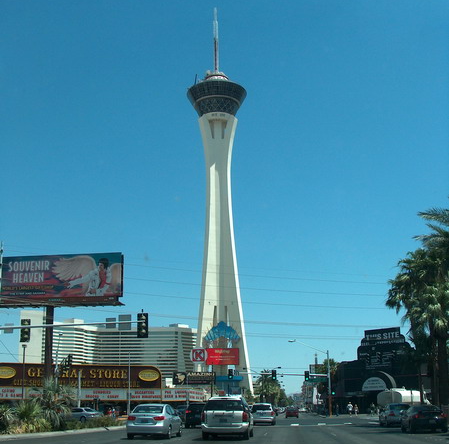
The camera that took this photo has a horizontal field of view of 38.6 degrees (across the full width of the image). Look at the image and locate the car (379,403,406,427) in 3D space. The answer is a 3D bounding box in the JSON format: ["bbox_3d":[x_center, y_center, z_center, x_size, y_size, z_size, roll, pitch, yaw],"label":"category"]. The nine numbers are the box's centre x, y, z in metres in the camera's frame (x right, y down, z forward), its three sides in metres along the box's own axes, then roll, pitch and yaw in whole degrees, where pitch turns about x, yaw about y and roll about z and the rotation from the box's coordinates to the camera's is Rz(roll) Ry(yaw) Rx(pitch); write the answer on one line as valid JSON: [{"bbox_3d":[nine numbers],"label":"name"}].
[{"bbox_3d":[12.238,13.869,45.949,1.770,1.460,4.550,-2,-16,5],"label":"car"}]

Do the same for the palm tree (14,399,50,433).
[{"bbox_3d":[-9.610,9.779,32.074,1.800,1.630,1.800,-1,-16,0],"label":"palm tree"}]

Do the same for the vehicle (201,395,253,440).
[{"bbox_3d":[0.265,8.728,28.564,2.000,1.770,5.000,-2,-16,5],"label":"vehicle"}]

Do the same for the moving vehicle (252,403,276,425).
[{"bbox_3d":[3.191,15.719,52.403,1.970,1.740,4.900,-2,-16,5],"label":"moving vehicle"}]

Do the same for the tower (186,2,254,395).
[{"bbox_3d":[-5.037,-25.101,529.701,52.000,350.000,52.000,-1,-16,0],"label":"tower"}]

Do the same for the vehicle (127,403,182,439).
[{"bbox_3d":[-3.060,9.151,29.398,1.780,1.470,4.500,-2,-16,5],"label":"vehicle"}]

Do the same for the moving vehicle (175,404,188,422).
[{"bbox_3d":[-3.710,18.788,62.225,1.820,1.560,4.600,-2,-16,5],"label":"moving vehicle"}]

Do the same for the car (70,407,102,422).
[{"bbox_3d":[-13.913,18.500,61.348,4.600,1.450,1.780,-8,-18,23],"label":"car"}]

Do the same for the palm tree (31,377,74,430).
[{"bbox_3d":[-9.043,9.598,33.689,2.310,2.870,2.300,-1,-16,0],"label":"palm tree"}]

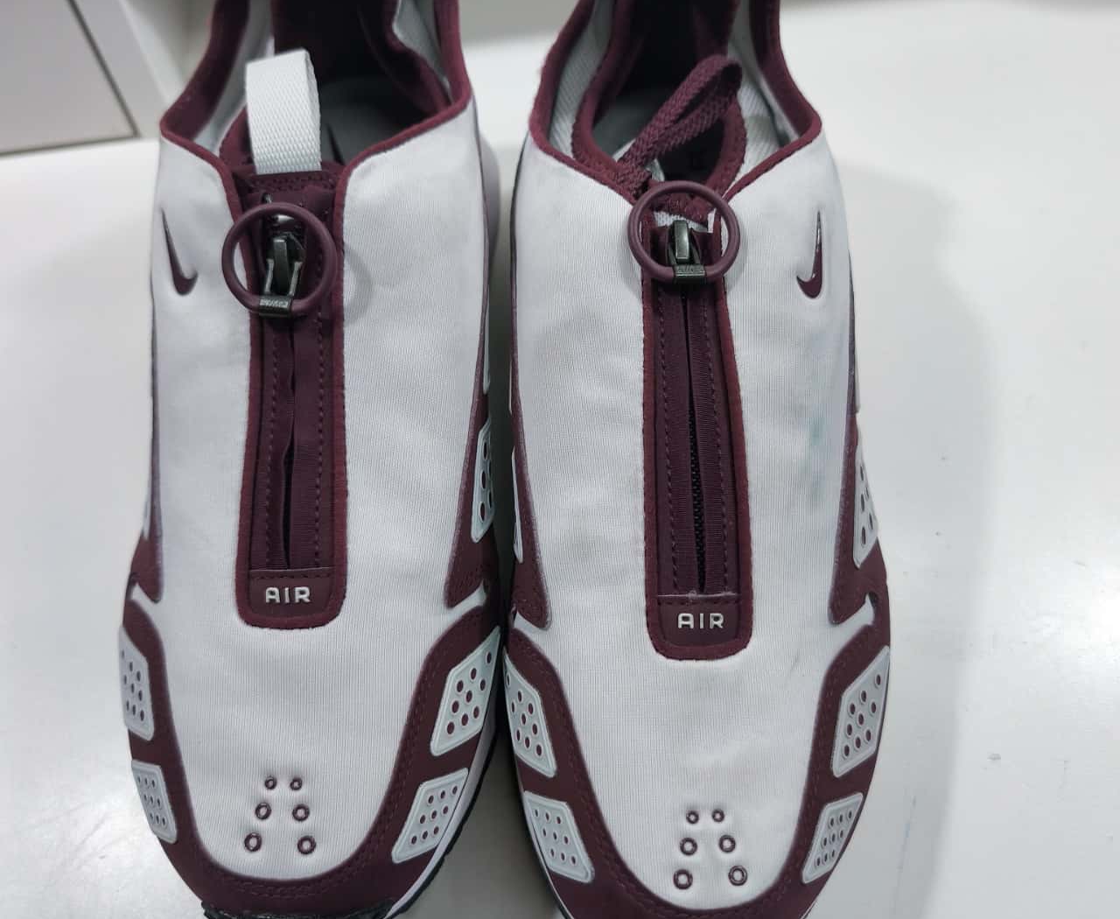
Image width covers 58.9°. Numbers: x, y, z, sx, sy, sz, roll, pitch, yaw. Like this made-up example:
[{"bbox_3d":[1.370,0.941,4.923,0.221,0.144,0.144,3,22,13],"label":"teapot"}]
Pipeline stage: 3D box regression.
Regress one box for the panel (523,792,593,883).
[{"bbox_3d":[0.000,0.098,0.260,0.004,0.017,0.027,1,57,-41],"label":"panel"}]

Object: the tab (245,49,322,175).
[{"bbox_3d":[-0.075,-0.095,0.272,0.019,0.034,0.011,-5,19,-6],"label":"tab"}]

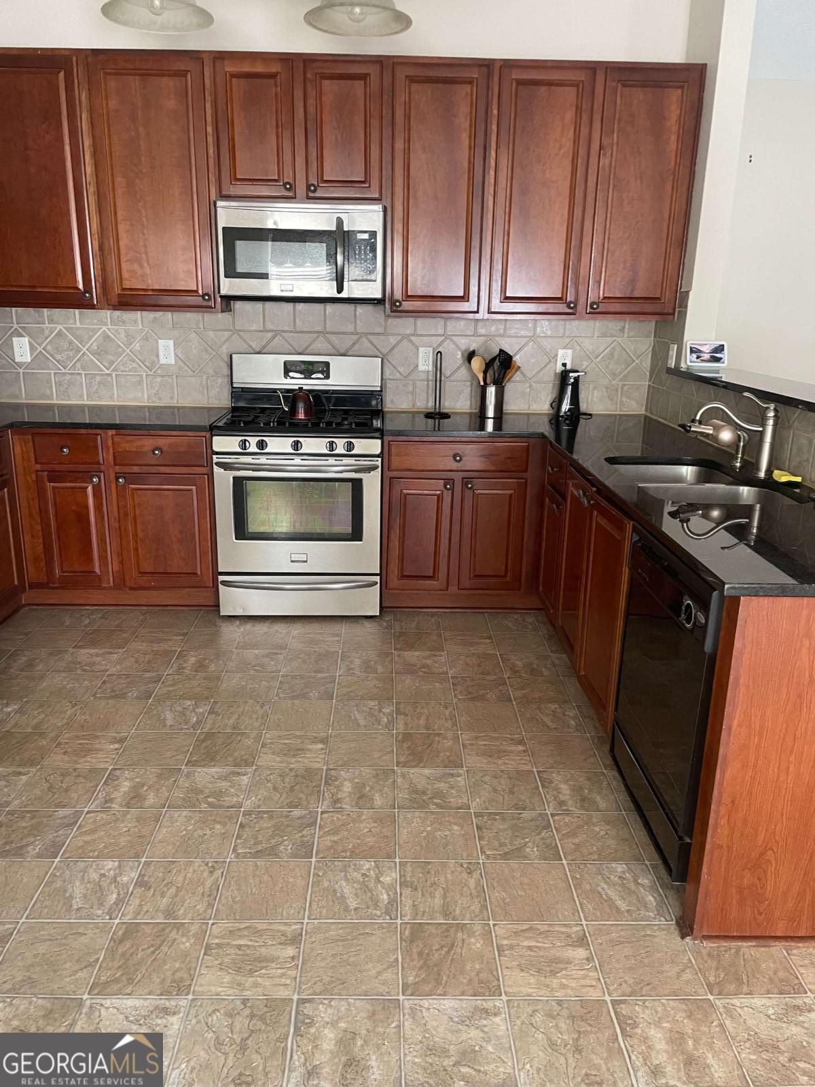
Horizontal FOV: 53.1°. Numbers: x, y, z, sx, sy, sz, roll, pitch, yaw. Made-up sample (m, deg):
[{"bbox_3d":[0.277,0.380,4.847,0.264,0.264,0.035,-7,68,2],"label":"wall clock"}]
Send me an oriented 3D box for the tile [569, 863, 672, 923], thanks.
[{"bbox_3d":[0.548,0.909,2.134,0.226,0.010,0.226,1,17,-2],"label":"tile"}]

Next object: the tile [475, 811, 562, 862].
[{"bbox_3d":[0.314,0.841,2.346,0.226,0.010,0.226,1,17,-2],"label":"tile"}]

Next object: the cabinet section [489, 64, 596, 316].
[{"bbox_3d":[0.600,-1.621,3.838,0.428,1.059,0.336,1,17,0],"label":"cabinet section"}]

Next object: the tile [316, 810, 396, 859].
[{"bbox_3d":[-0.145,0.844,2.355,0.228,0.010,0.227,1,17,-2],"label":"tile"}]

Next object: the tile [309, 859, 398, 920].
[{"bbox_3d":[-0.139,0.910,2.136,0.228,0.010,0.227,1,17,-2],"label":"tile"}]

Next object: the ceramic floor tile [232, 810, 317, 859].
[{"bbox_3d":[-0.376,0.839,2.351,0.222,0.010,0.222,1,17,-2],"label":"ceramic floor tile"}]

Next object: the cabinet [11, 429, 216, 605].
[{"bbox_3d":[-1.357,-0.177,4.083,0.896,0.867,0.623,1,17,-1],"label":"cabinet"}]

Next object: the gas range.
[{"bbox_3d":[-0.506,-0.292,4.009,0.758,1.185,0.693,1,17,-2],"label":"gas range"}]

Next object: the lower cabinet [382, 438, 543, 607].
[{"bbox_3d":[0.246,-0.146,4.121,0.739,0.875,0.615,1,17,-2],"label":"lower cabinet"}]

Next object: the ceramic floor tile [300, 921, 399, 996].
[{"bbox_3d":[-0.132,0.967,1.895,0.226,0.010,0.226,1,17,-2],"label":"ceramic floor tile"}]

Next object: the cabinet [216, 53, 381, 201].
[{"bbox_3d":[-0.477,-1.861,3.744,0.759,0.601,0.325,1,17,-1],"label":"cabinet"}]

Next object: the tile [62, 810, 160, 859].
[{"bbox_3d":[-0.829,0.828,2.312,0.226,0.010,0.226,1,17,-2],"label":"tile"}]

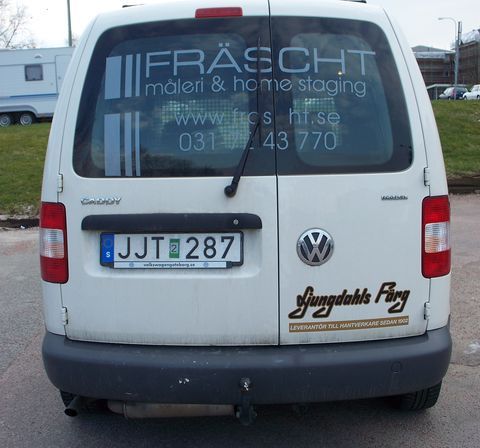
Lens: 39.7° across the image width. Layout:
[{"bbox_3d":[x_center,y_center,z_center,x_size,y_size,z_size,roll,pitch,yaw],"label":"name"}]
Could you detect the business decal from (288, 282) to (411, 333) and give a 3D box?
[{"bbox_3d":[0.387,0.295,2.354,0.430,0.175,0.015,-2,7,-7],"label":"business decal"}]

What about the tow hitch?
[{"bbox_3d":[0.019,0.605,2.268,0.075,0.190,0.170,-1,7,0],"label":"tow hitch"}]

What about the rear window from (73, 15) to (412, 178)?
[{"bbox_3d":[0.009,-0.448,2.341,1.210,0.575,0.120,-1,-5,0],"label":"rear window"}]

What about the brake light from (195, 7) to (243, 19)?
[{"bbox_3d":[-0.076,-0.747,2.352,0.168,0.042,0.045,-1,0,1],"label":"brake light"}]

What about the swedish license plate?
[{"bbox_3d":[-0.239,0.090,2.325,0.493,0.118,0.020,-1,8,4],"label":"swedish license plate"}]

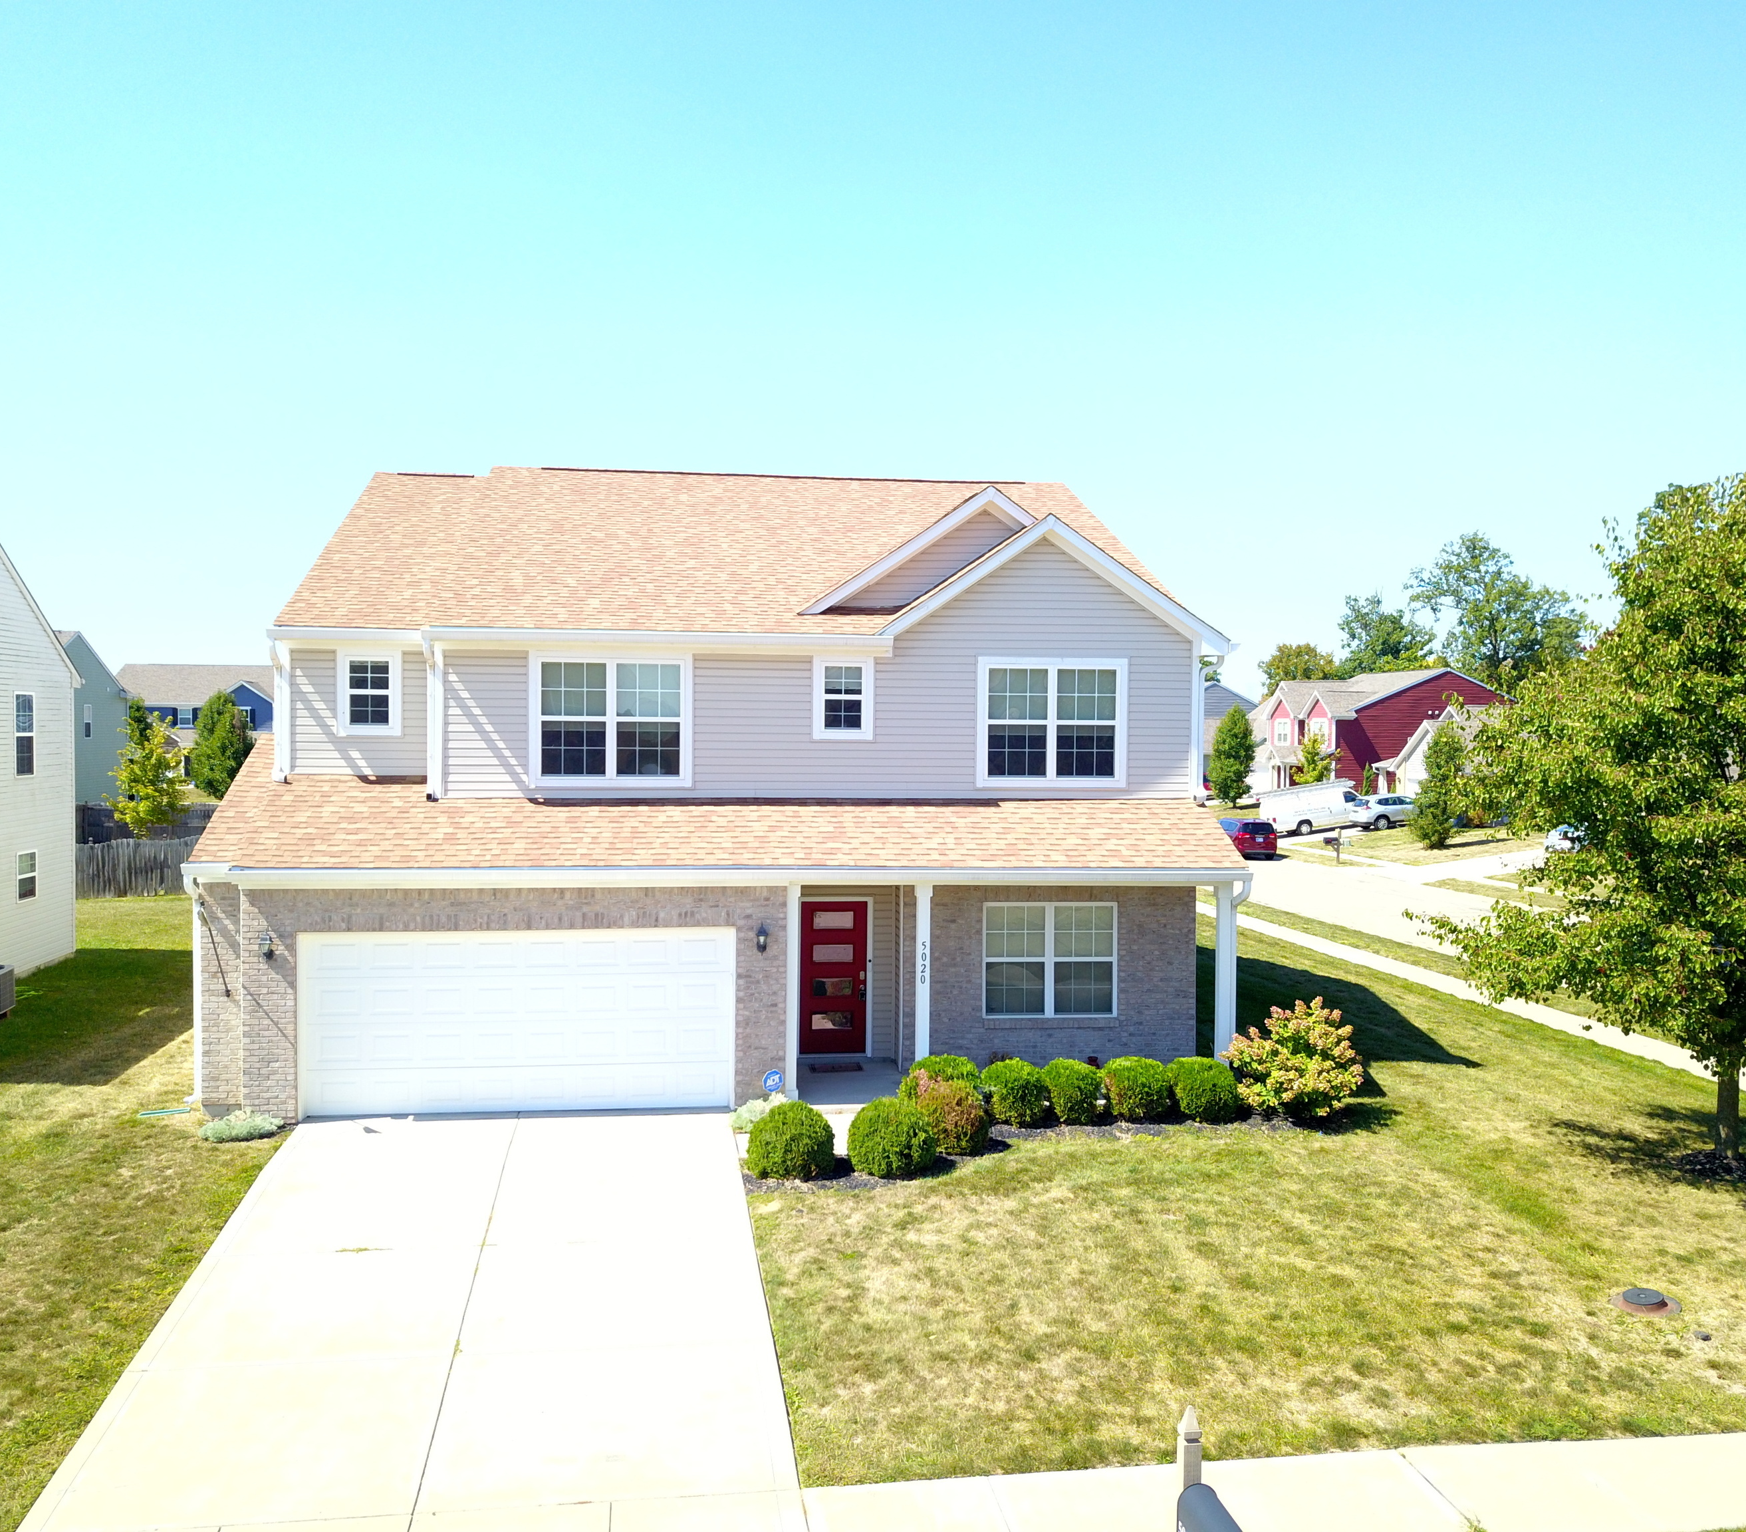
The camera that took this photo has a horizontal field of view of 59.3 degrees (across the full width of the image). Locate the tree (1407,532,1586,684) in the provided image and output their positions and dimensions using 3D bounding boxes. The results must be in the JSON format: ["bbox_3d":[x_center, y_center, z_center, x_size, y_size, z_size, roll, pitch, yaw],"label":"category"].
[{"bbox_3d":[52.841,-9.124,130.321,15.300,21.382,15.300,0,2,-8],"label":"tree"}]

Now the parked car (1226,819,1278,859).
[{"bbox_3d":[17.075,3.225,72.056,2.020,1.780,5.170,0,2,-8],"label":"parked car"}]

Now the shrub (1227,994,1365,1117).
[{"bbox_3d":[5.030,3.480,18.400,1.650,1.430,1.600,0,2,-7],"label":"shrub"}]

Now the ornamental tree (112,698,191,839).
[{"bbox_3d":[-23.782,0.705,50.565,2.600,5.670,2.600,0,2,-7],"label":"ornamental tree"}]

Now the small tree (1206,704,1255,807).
[{"bbox_3d":[21.822,-0.620,93.553,3.000,6.250,3.000,0,2,-7],"label":"small tree"}]

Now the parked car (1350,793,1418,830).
[{"bbox_3d":[25.991,2.153,75.140,4.650,1.710,1.840,-6,3,-8],"label":"parked car"}]

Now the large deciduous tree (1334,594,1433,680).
[{"bbox_3d":[46.303,-7.297,140.255,10.000,17.014,10.000,0,2,-8],"label":"large deciduous tree"}]

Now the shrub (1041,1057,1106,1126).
[{"bbox_3d":[2.321,3.758,17.712,0.800,0.780,0.800,0,2,-8],"label":"shrub"}]

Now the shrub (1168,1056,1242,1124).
[{"bbox_3d":[3.879,3.795,17.930,0.860,0.770,0.860,0,2,-8],"label":"shrub"}]

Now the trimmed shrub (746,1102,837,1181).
[{"bbox_3d":[-0.860,3.910,16.150,0.950,0.850,0.930,0,2,-7],"label":"trimmed shrub"}]

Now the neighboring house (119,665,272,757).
[{"bbox_3d":[-45.175,-3.056,106.457,13.000,8.400,13.500,0,2,-8],"label":"neighboring house"}]

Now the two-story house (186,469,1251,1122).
[{"bbox_3d":[-2.448,-0.550,25.072,12.350,8.750,15.850,0,2,-8],"label":"two-story house"}]

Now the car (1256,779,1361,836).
[{"bbox_3d":[22.734,2.318,78.200,5.700,2.250,2.000,-6,2,-7],"label":"car"}]

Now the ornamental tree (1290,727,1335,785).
[{"bbox_3d":[23.912,0.434,83.575,2.600,5.130,2.600,0,2,-7],"label":"ornamental tree"}]

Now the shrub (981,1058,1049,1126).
[{"bbox_3d":[1.640,3.747,17.617,0.820,0.780,0.820,0,2,-8],"label":"shrub"}]

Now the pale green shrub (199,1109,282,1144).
[{"bbox_3d":[-7.000,3.980,17.000,0.920,0.380,0.720,0,2,-7],"label":"pale green shrub"}]

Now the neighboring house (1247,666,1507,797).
[{"bbox_3d":[31.454,-1.738,95.639,11.800,8.000,14.500,0,2,-7],"label":"neighboring house"}]

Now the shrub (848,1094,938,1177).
[{"bbox_3d":[0.197,3.826,15.803,0.930,0.830,0.930,0,2,-8],"label":"shrub"}]

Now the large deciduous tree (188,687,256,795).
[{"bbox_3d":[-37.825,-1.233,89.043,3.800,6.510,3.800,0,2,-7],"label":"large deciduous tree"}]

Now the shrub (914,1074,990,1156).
[{"bbox_3d":[0.857,3.802,16.652,0.840,0.830,0.840,0,2,-8],"label":"shrub"}]

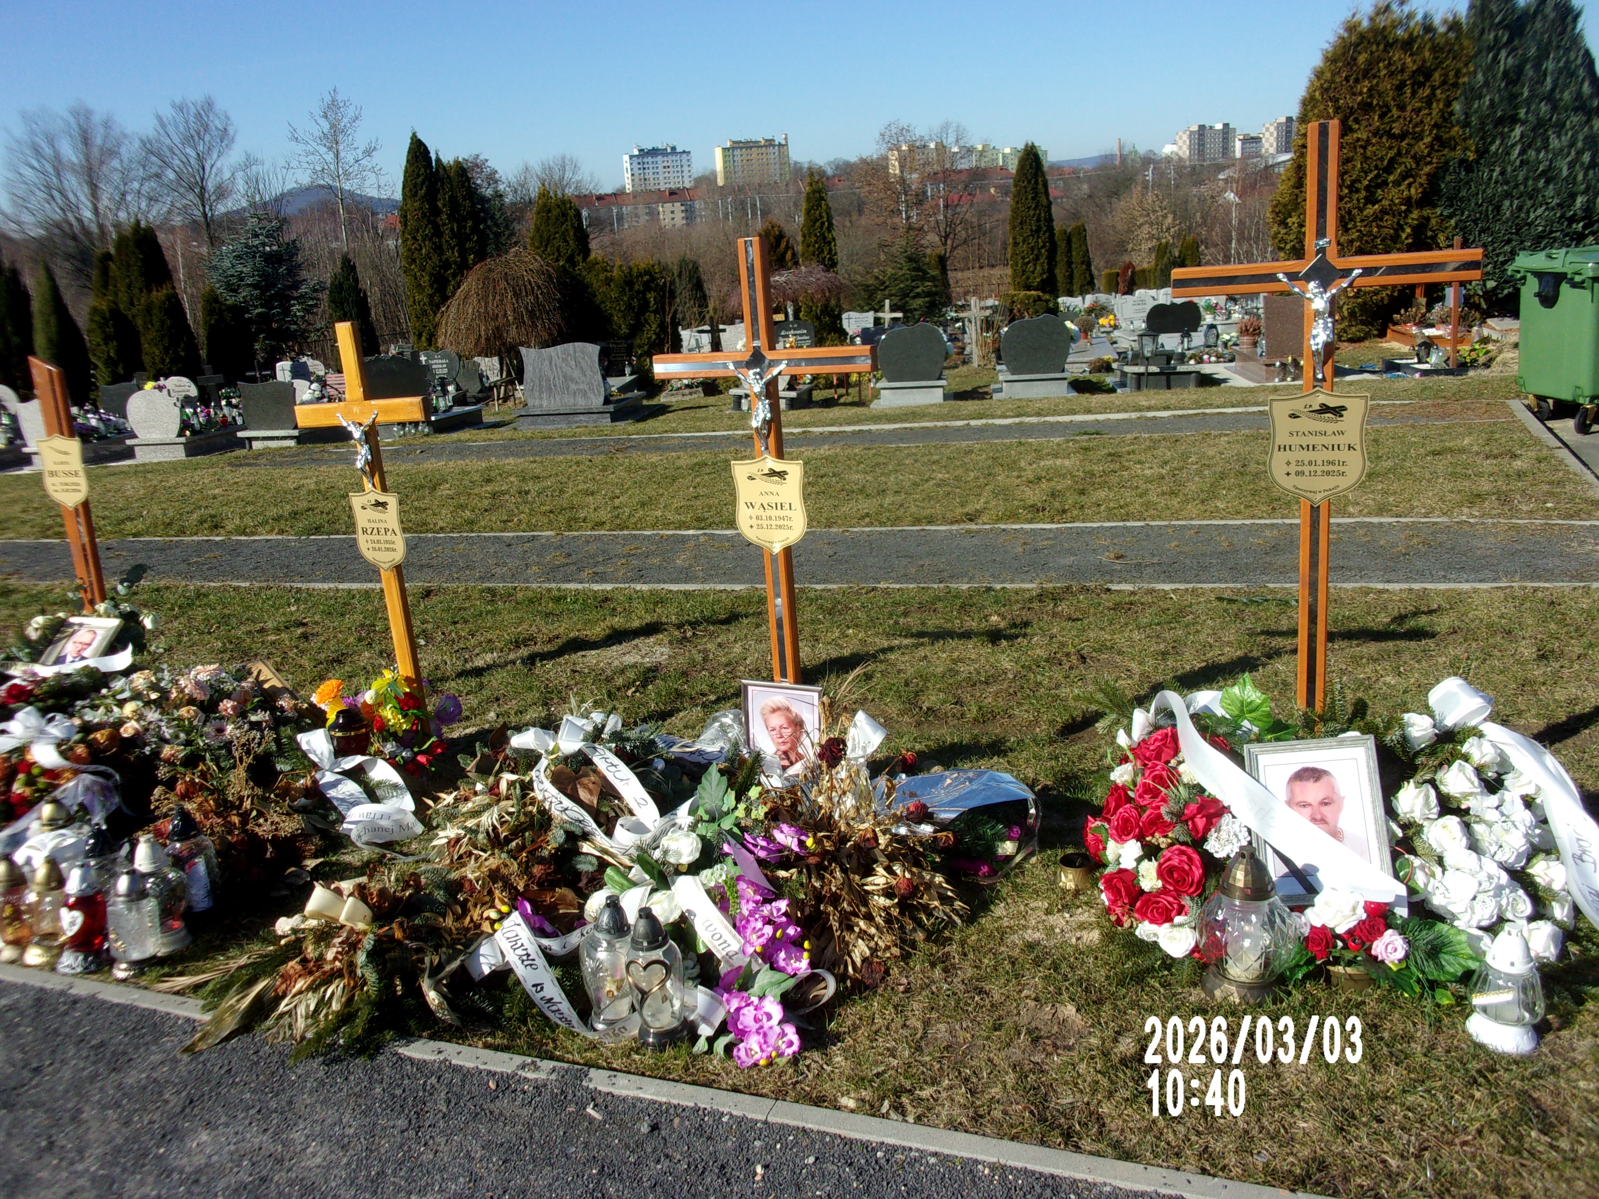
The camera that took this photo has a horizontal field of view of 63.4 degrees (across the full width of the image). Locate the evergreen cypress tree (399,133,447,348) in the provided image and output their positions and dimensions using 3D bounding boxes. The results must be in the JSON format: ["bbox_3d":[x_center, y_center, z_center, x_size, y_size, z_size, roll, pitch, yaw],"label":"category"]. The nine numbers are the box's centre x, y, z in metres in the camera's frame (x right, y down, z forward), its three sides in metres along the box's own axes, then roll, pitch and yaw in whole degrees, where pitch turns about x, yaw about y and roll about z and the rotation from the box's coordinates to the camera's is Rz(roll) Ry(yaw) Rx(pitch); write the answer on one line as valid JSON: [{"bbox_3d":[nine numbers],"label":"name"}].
[{"bbox_3d":[-7.450,-6.933,25.500,0.920,4.400,0.920,-8,15,-14],"label":"evergreen cypress tree"}]

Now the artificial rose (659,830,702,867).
[{"bbox_3d":[-0.286,0.599,3.116,0.100,0.090,0.100,-6,14,-6],"label":"artificial rose"}]

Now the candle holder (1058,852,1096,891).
[{"bbox_3d":[0.677,0.664,3.160,0.090,0.065,0.090,-1,15,12],"label":"candle holder"}]

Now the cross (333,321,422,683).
[{"bbox_3d":[-1.396,-0.195,4.362,0.540,1.430,0.065,1,16,24],"label":"cross"}]

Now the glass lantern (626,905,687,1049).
[{"bbox_3d":[-0.292,0.759,2.611,0.117,0.295,0.117,-4,15,5],"label":"glass lantern"}]

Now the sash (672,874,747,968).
[{"bbox_3d":[-0.198,0.707,2.874,0.075,0.040,0.303,-25,45,-19],"label":"sash"}]

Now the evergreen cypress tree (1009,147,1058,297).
[{"bbox_3d":[5.350,-8.323,29.467,1.110,3.952,1.110,-2,14,11],"label":"evergreen cypress tree"}]

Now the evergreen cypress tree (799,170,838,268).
[{"bbox_3d":[0.329,-5.684,22.000,0.780,3.000,0.780,-4,15,2],"label":"evergreen cypress tree"}]

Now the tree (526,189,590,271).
[{"bbox_3d":[-4.839,-6.487,26.442,1.226,3.742,1.226,-7,14,-9],"label":"tree"}]

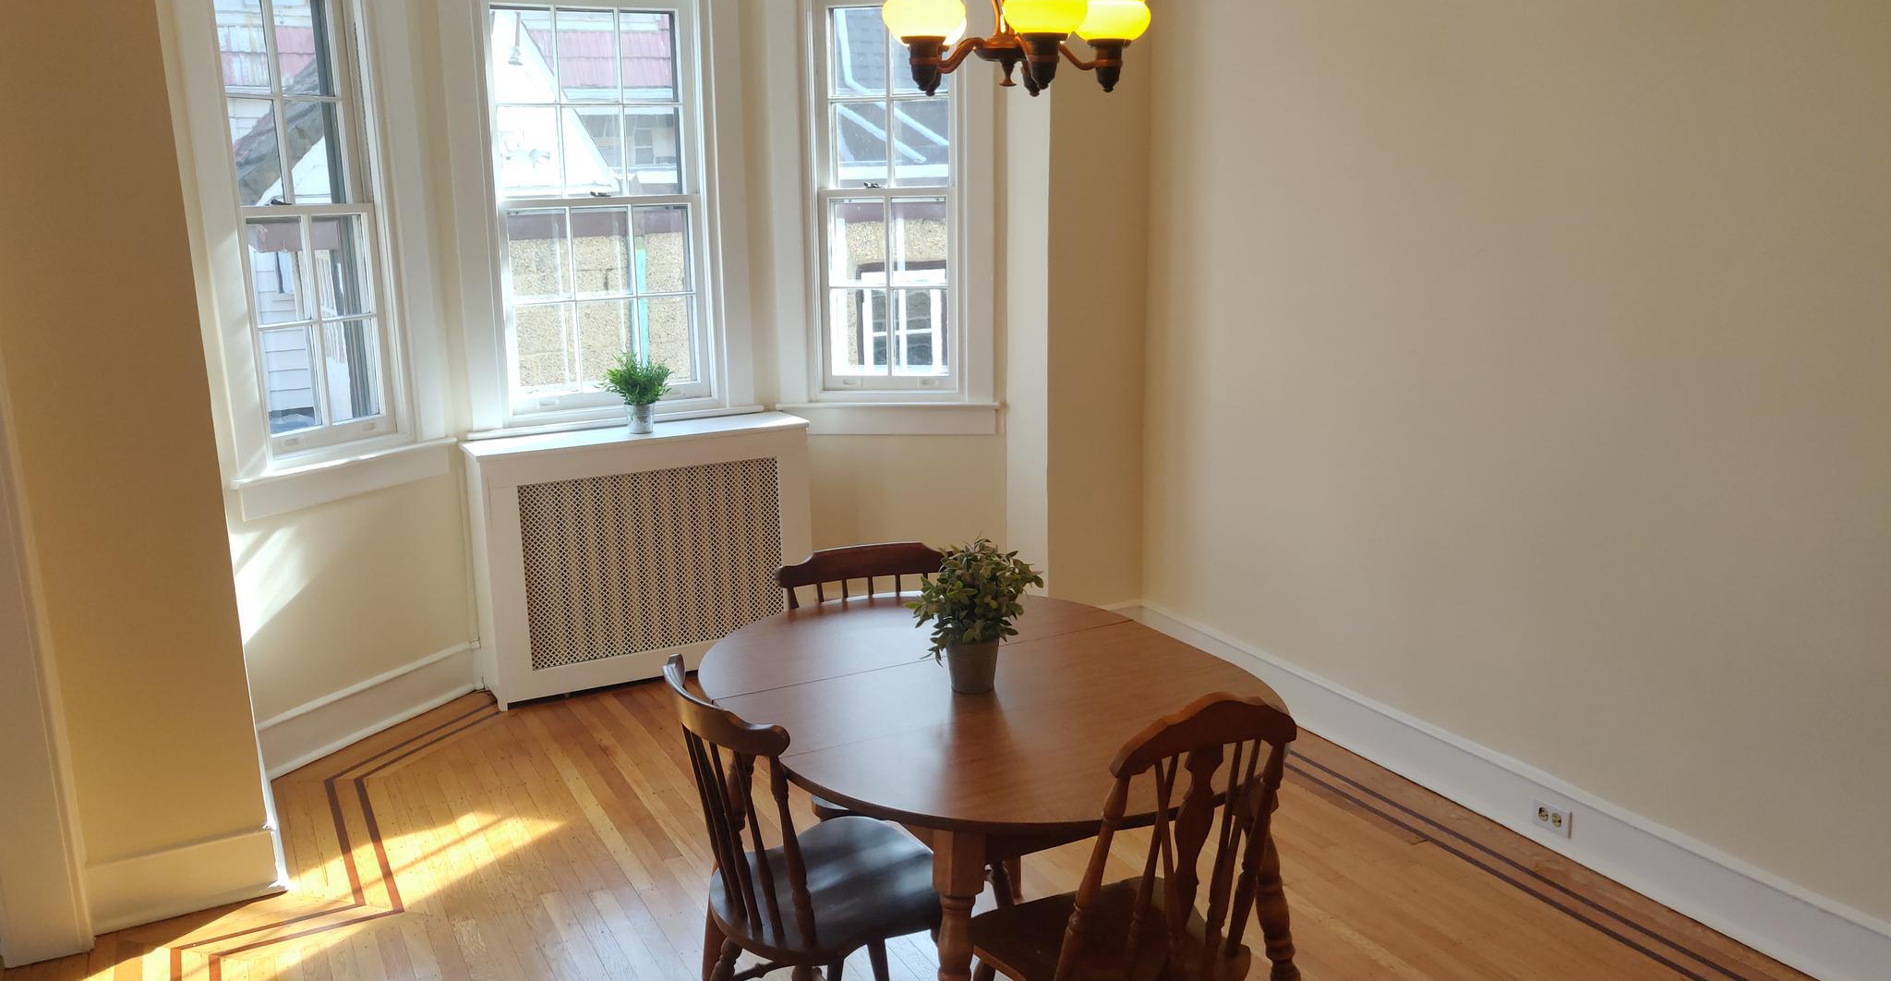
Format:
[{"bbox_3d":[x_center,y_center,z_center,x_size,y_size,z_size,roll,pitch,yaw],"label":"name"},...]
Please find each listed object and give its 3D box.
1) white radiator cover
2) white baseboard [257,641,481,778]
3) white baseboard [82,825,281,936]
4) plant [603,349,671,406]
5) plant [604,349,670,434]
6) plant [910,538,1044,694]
[{"bbox_3d":[-1.002,0.211,4.628,1.090,0.826,0.290,-7,14,-26],"label":"white radiator cover"},{"bbox_3d":[-1.742,0.661,4.209,0.025,0.160,0.810,5,14,26],"label":"white baseboard"},{"bbox_3d":[-1.748,0.898,3.159,0.390,0.165,0.025,-7,14,-26],"label":"white baseboard"},{"bbox_3d":[-1.015,-0.370,4.500,0.220,0.190,0.210,-1,13,0],"label":"plant"},{"bbox_3d":[-1.020,-0.328,4.510,0.215,0.278,0.210,-1,13,0],"label":"plant"},{"bbox_3d":[0.056,0.219,2.385,0.230,0.270,0.220,-1,13,0],"label":"plant"}]

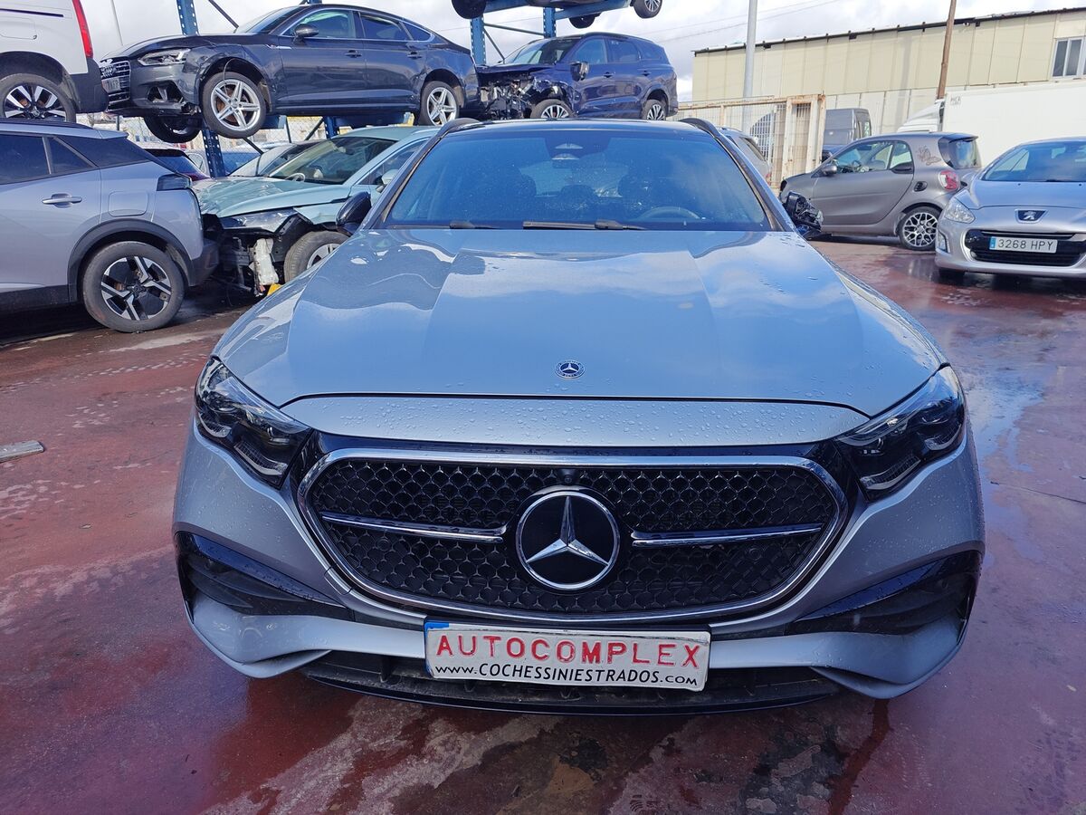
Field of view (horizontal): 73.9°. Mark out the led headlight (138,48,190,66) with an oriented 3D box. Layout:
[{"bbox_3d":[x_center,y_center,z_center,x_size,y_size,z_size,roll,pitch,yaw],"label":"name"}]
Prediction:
[{"bbox_3d":[-3.786,-3.493,7.212,0.420,0.175,0.430,16,27,40],"label":"led headlight"}]

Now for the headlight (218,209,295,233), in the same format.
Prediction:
[{"bbox_3d":[-2.496,-1.629,6.355,0.420,0.200,0.500,17,25,41],"label":"headlight"}]

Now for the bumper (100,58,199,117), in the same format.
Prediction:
[{"bbox_3d":[-4.335,-3.359,7.669,1.830,0.550,0.500,16,27,40],"label":"bumper"}]

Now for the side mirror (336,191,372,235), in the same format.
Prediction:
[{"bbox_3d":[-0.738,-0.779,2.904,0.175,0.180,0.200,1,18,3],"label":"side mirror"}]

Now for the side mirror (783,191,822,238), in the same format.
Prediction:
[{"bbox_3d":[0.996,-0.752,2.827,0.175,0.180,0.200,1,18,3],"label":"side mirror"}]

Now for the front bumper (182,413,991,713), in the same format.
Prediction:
[{"bbox_3d":[0.055,0.305,1.535,1.870,0.610,0.500,1,18,3],"label":"front bumper"}]

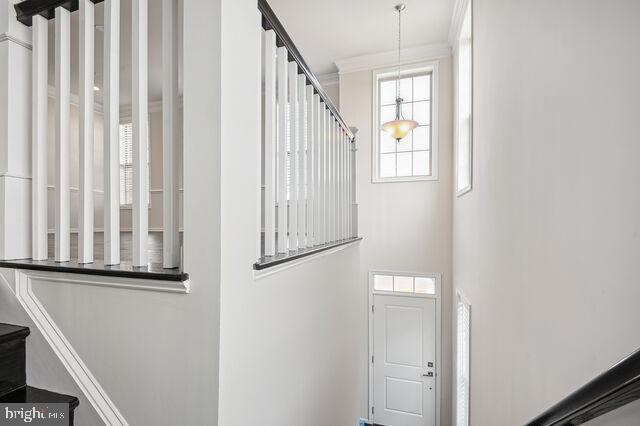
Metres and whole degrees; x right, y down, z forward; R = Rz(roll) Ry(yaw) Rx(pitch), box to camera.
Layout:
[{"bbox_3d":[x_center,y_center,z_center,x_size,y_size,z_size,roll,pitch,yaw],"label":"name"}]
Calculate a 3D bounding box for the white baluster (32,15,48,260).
[{"bbox_3d":[-1.054,-0.278,1.071,0.031,0.910,0.031,0,-1,18],"label":"white baluster"}]

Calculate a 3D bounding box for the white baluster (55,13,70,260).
[{"bbox_3d":[-0.938,-0.280,1.035,0.031,0.910,0.031,0,-1,18],"label":"white baluster"}]

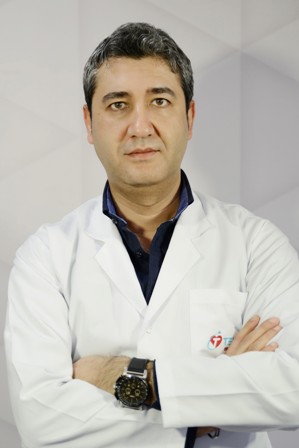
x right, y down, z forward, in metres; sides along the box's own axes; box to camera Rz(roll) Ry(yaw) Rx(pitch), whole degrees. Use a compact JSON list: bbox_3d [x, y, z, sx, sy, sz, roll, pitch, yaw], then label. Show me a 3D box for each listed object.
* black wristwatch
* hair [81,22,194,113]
[{"bbox_3d":[-0.025,0.235,1.000,0.049,0.074,0.058,7,-5,1],"label":"black wristwatch"},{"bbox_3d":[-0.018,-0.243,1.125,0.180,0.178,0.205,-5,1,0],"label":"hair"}]

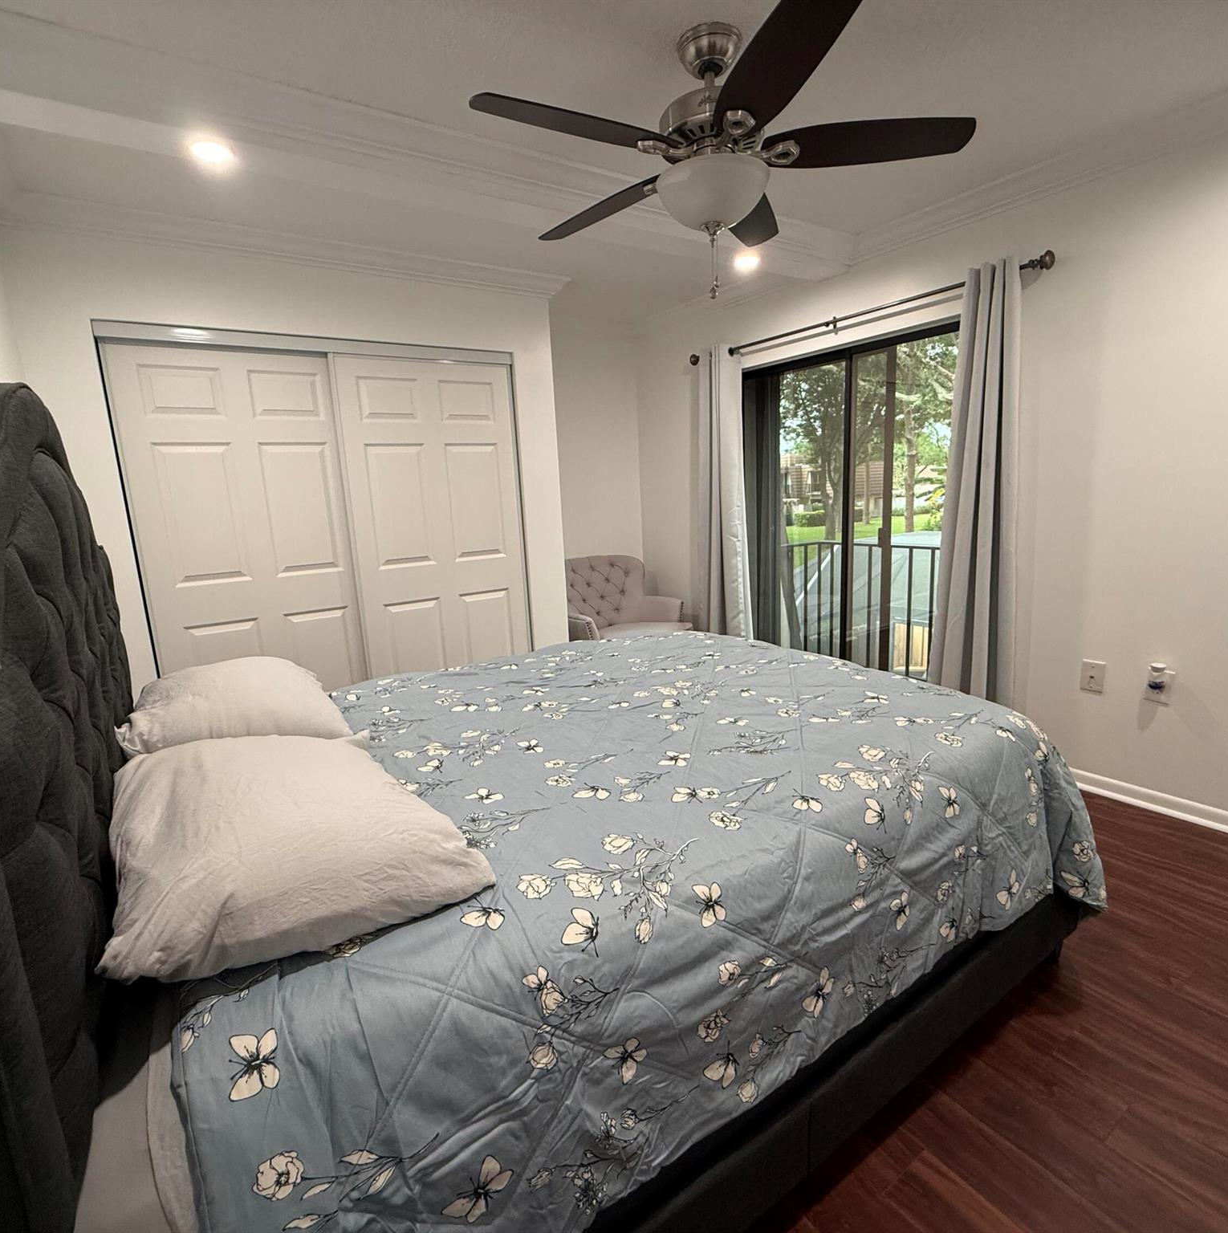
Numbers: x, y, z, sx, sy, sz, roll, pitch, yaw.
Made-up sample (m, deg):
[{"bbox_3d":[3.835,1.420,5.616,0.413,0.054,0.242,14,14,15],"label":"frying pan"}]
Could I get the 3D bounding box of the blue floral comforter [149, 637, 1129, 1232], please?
[{"bbox_3d":[-0.017,0.507,1.902,2.054,0.559,1.782,-10,13,-33],"label":"blue floral comforter"}]

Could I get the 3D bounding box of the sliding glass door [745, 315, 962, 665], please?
[{"bbox_3d":[1.291,-0.424,3.603,0.101,1.983,1.762,-10,13,-33],"label":"sliding glass door"}]

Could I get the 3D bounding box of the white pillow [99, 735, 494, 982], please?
[{"bbox_3d":[-0.621,0.340,1.223,0.518,0.171,0.735,-10,13,-33],"label":"white pillow"}]

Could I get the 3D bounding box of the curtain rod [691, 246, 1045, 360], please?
[{"bbox_3d":[1.114,-1.481,3.380,0.111,0.081,2.074,-10,13,-33],"label":"curtain rod"}]

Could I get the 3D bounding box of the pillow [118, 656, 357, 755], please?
[{"bbox_3d":[-1.032,0.240,1.817,0.513,0.181,0.705,-10,13,-33],"label":"pillow"}]

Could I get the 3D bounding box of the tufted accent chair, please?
[{"bbox_3d":[0.091,0.063,4.378,0.715,0.866,0.715,-10,13,-33],"label":"tufted accent chair"}]

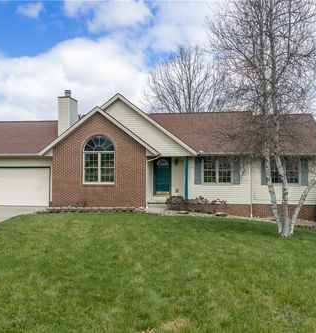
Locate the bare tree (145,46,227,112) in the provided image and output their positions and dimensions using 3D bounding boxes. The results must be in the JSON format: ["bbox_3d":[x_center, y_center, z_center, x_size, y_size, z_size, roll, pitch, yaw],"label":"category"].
[{"bbox_3d":[2.566,-4.119,37.838,8.600,15.620,8.400,0,-1,8],"label":"bare tree"}]

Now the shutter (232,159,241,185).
[{"bbox_3d":[4.021,0.261,19.860,0.370,1.360,0.045,0,-1,8],"label":"shutter"}]

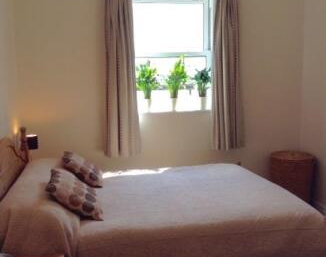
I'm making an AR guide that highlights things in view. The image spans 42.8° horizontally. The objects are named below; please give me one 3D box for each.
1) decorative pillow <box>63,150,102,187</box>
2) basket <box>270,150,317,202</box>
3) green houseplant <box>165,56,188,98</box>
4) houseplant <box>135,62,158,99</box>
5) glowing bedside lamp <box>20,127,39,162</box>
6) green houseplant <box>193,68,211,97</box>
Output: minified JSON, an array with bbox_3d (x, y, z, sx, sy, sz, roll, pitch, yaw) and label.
[{"bbox_3d":[-0.659,0.344,3.406,0.379,0.128,0.394,33,1,-12],"label":"decorative pillow"},{"bbox_3d":[1.310,0.571,4.179,0.433,0.606,0.433,-2,8,-9],"label":"basket"},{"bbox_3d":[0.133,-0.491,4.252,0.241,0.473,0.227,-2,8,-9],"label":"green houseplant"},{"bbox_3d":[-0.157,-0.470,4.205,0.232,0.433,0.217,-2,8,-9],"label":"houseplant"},{"bbox_3d":[-1.195,0.168,3.764,0.158,0.335,0.158,-2,8,-9],"label":"glowing bedside lamp"},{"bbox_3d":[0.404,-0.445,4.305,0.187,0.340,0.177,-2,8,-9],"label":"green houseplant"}]

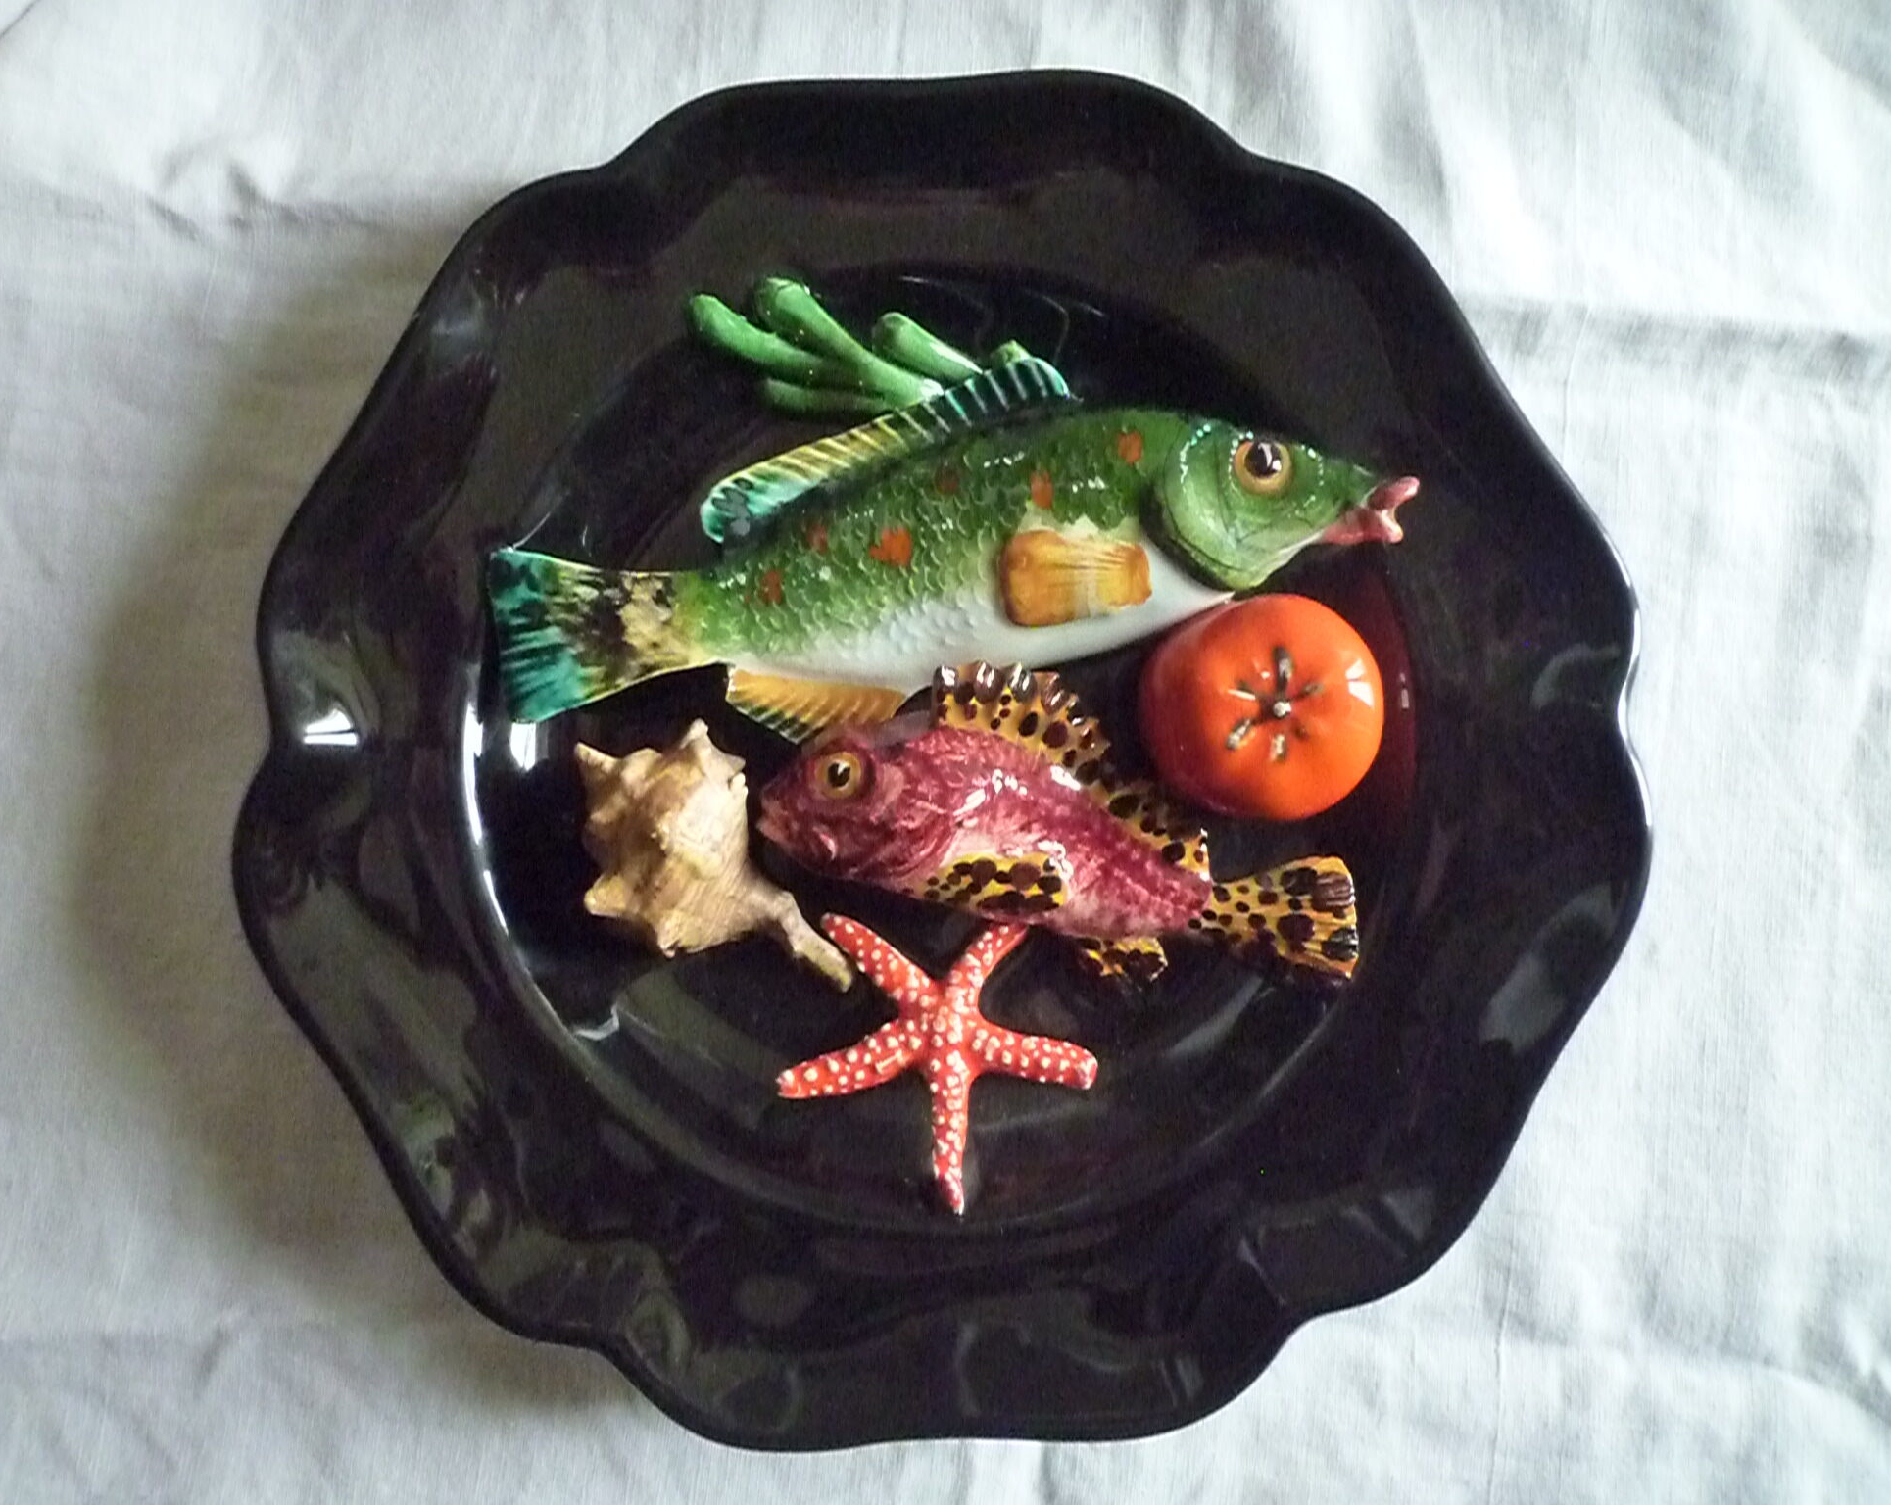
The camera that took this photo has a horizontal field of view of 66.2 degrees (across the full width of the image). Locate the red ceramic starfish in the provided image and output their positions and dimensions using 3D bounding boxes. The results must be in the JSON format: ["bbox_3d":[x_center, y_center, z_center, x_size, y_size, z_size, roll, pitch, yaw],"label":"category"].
[{"bbox_3d":[-0.002,0.084,0.391,0.086,0.017,0.080,2,88,0],"label":"red ceramic starfish"}]

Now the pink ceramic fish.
[{"bbox_3d":[0.033,0.019,0.381,0.164,0.034,0.077,10,88,0],"label":"pink ceramic fish"}]

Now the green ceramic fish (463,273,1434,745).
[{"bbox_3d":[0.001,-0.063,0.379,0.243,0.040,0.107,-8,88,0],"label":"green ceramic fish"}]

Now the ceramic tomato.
[{"bbox_3d":[0.083,-0.012,0.377,0.059,0.045,0.059,0,88,0],"label":"ceramic tomato"}]

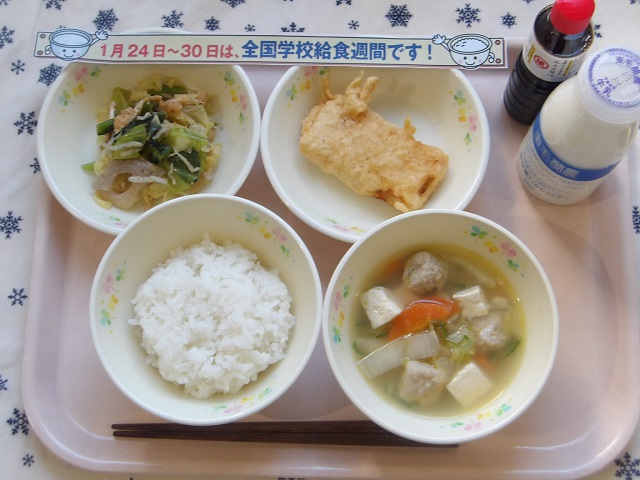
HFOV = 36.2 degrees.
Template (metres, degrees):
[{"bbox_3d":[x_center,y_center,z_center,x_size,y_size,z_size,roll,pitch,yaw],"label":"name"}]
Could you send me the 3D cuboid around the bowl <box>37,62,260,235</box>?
[{"bbox_3d":[-0.105,-0.063,0.623,0.138,0.041,0.138,0,76,0],"label":"bowl"}]

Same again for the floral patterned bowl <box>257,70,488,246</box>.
[{"bbox_3d":[0.034,-0.059,0.618,0.138,0.041,0.138,0,76,0],"label":"floral patterned bowl"}]

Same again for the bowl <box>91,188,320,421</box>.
[{"bbox_3d":[-0.065,0.044,0.584,0.132,0.059,0.132,0,76,0],"label":"bowl"}]

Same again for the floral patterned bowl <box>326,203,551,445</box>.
[{"bbox_3d":[0.067,0.052,0.583,0.132,0.059,0.132,0,76,0],"label":"floral patterned bowl"}]

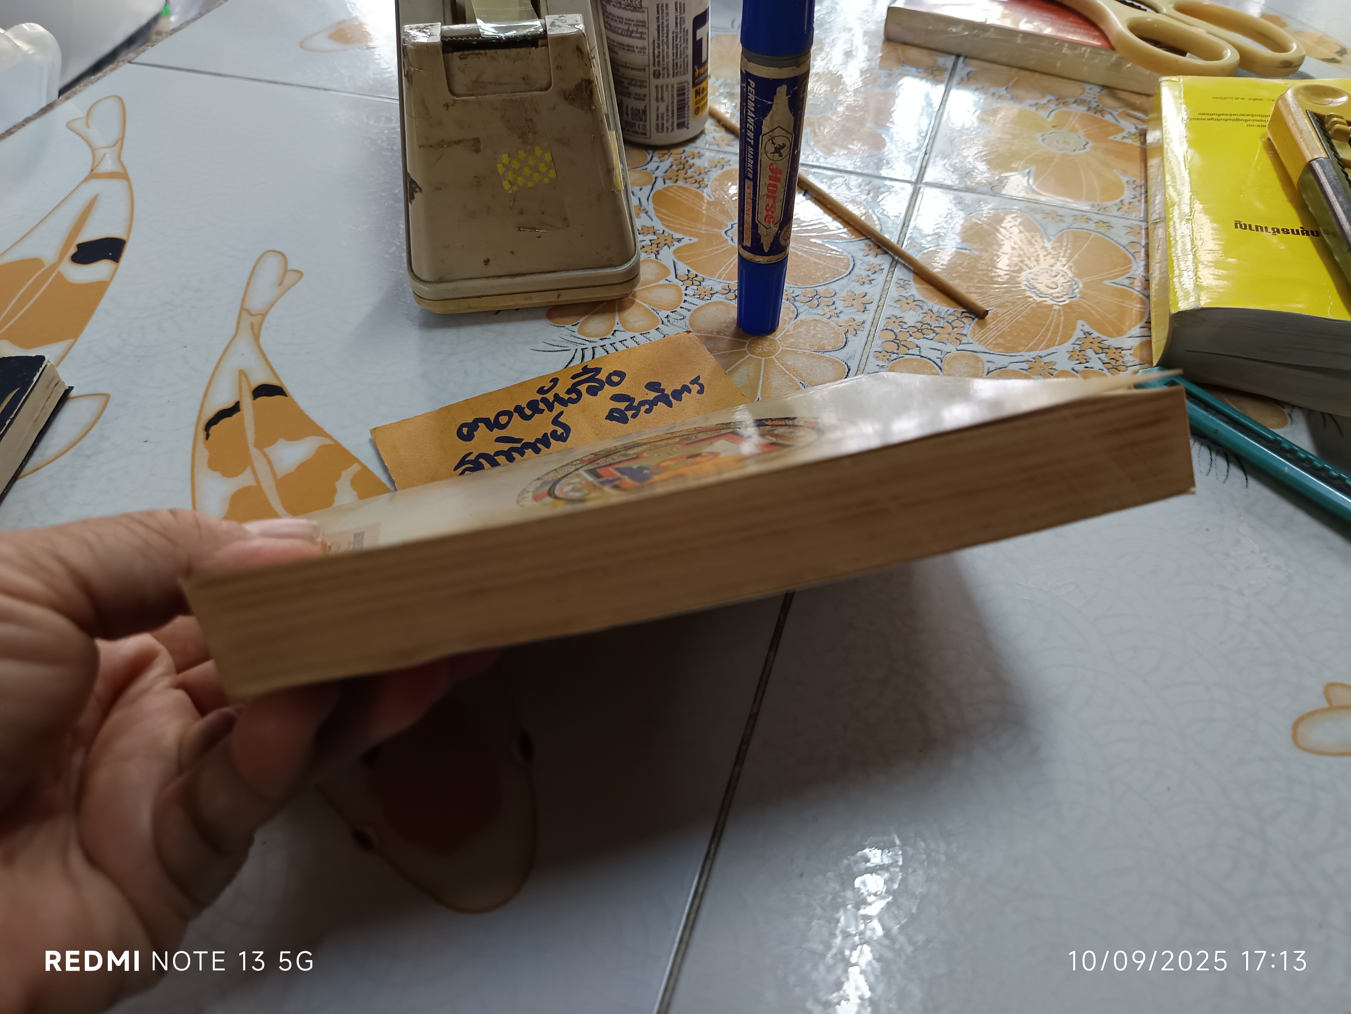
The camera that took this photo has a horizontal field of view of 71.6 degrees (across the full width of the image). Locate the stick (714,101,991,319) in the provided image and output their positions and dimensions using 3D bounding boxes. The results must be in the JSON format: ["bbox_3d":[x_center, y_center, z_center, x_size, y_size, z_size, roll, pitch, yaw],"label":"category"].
[{"bbox_3d":[0.059,-0.133,0.394,0.004,0.004,0.200,-25,53,-20],"label":"stick"}]

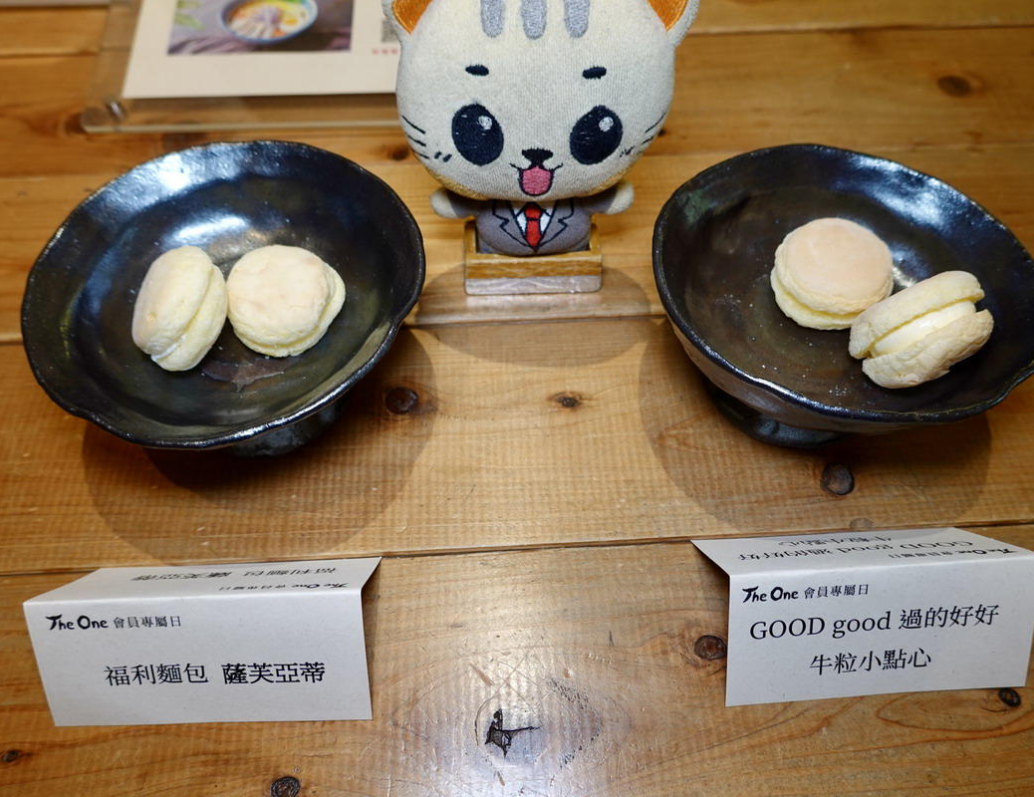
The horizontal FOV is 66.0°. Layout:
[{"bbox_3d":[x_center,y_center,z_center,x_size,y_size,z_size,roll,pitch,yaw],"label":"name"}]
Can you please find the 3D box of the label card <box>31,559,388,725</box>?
[{"bbox_3d":[-0.102,0.074,0.268,0.105,0.040,0.057,-2,55,-2],"label":"label card"}]

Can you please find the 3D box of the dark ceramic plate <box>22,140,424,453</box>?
[{"bbox_3d":[-0.106,-0.027,0.320,0.150,0.071,0.150,-2,55,-2],"label":"dark ceramic plate"}]

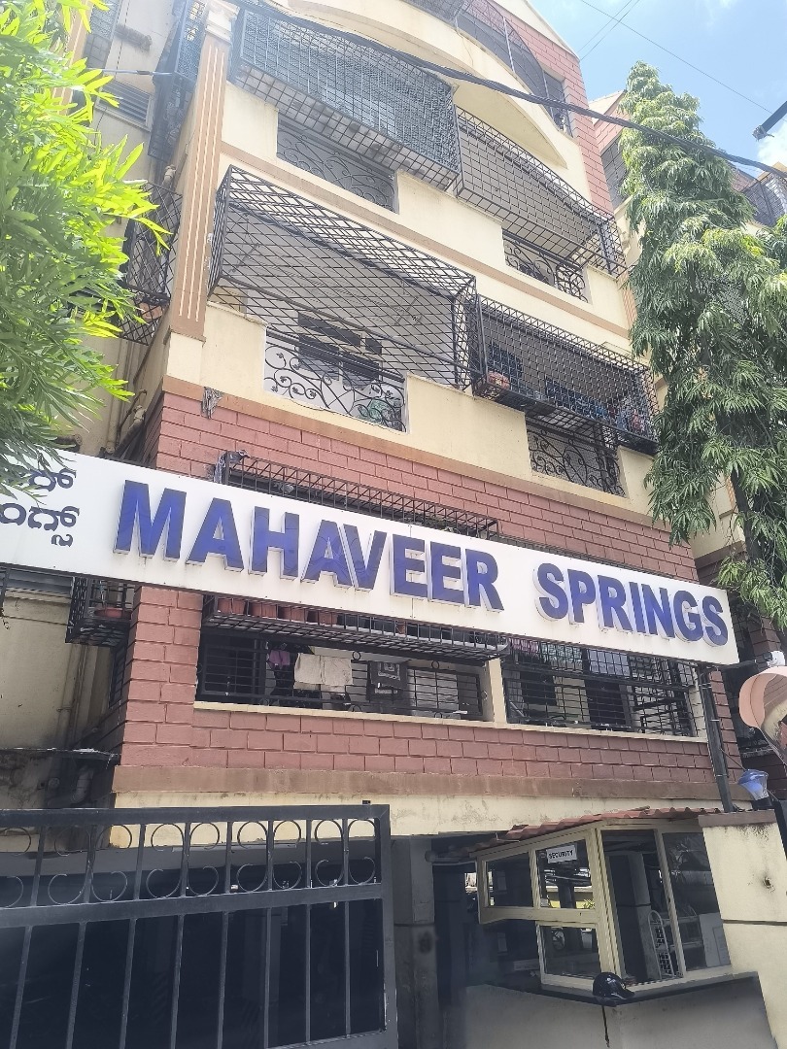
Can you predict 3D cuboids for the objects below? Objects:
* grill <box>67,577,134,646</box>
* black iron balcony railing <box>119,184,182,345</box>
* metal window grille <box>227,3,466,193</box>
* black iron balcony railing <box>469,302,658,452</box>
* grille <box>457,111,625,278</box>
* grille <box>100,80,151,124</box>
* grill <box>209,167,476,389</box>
[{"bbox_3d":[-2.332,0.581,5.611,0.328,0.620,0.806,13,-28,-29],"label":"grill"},{"bbox_3d":[-2.476,-2.624,7.016,0.380,1.362,0.770,13,-28,-29],"label":"black iron balcony railing"},{"bbox_3d":[-0.517,-5.516,8.791,2.957,1.577,0.315,13,-28,-29],"label":"metal window grille"},{"bbox_3d":[2.246,-1.843,8.889,2.954,1.250,0.302,13,-28,-29],"label":"black iron balcony railing"},{"bbox_3d":[2.205,-4.915,10.356,3.083,1.652,0.250,13,-28,-29],"label":"grille"},{"bbox_3d":[-3.378,-5.364,8.841,0.540,0.575,0.100,13,-28,-29],"label":"grille"},{"bbox_3d":[-0.406,-2.521,7.402,2.956,1.405,0.374,13,-28,-29],"label":"grill"}]

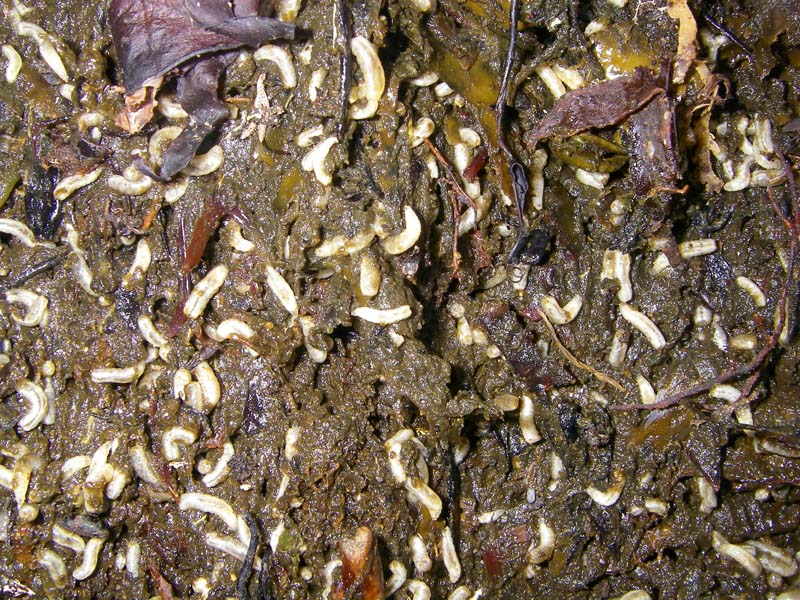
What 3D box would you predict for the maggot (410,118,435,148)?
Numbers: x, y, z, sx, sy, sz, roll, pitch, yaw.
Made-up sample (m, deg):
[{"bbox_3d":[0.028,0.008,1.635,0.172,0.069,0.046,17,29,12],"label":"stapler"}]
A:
[{"bbox_3d":[0.005,-0.035,0.183,0.004,0.003,0.007,34,80,6],"label":"maggot"}]

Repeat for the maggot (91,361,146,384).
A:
[{"bbox_3d":[-0.057,0.015,0.179,0.011,0.003,0.004,-7,79,-1],"label":"maggot"}]

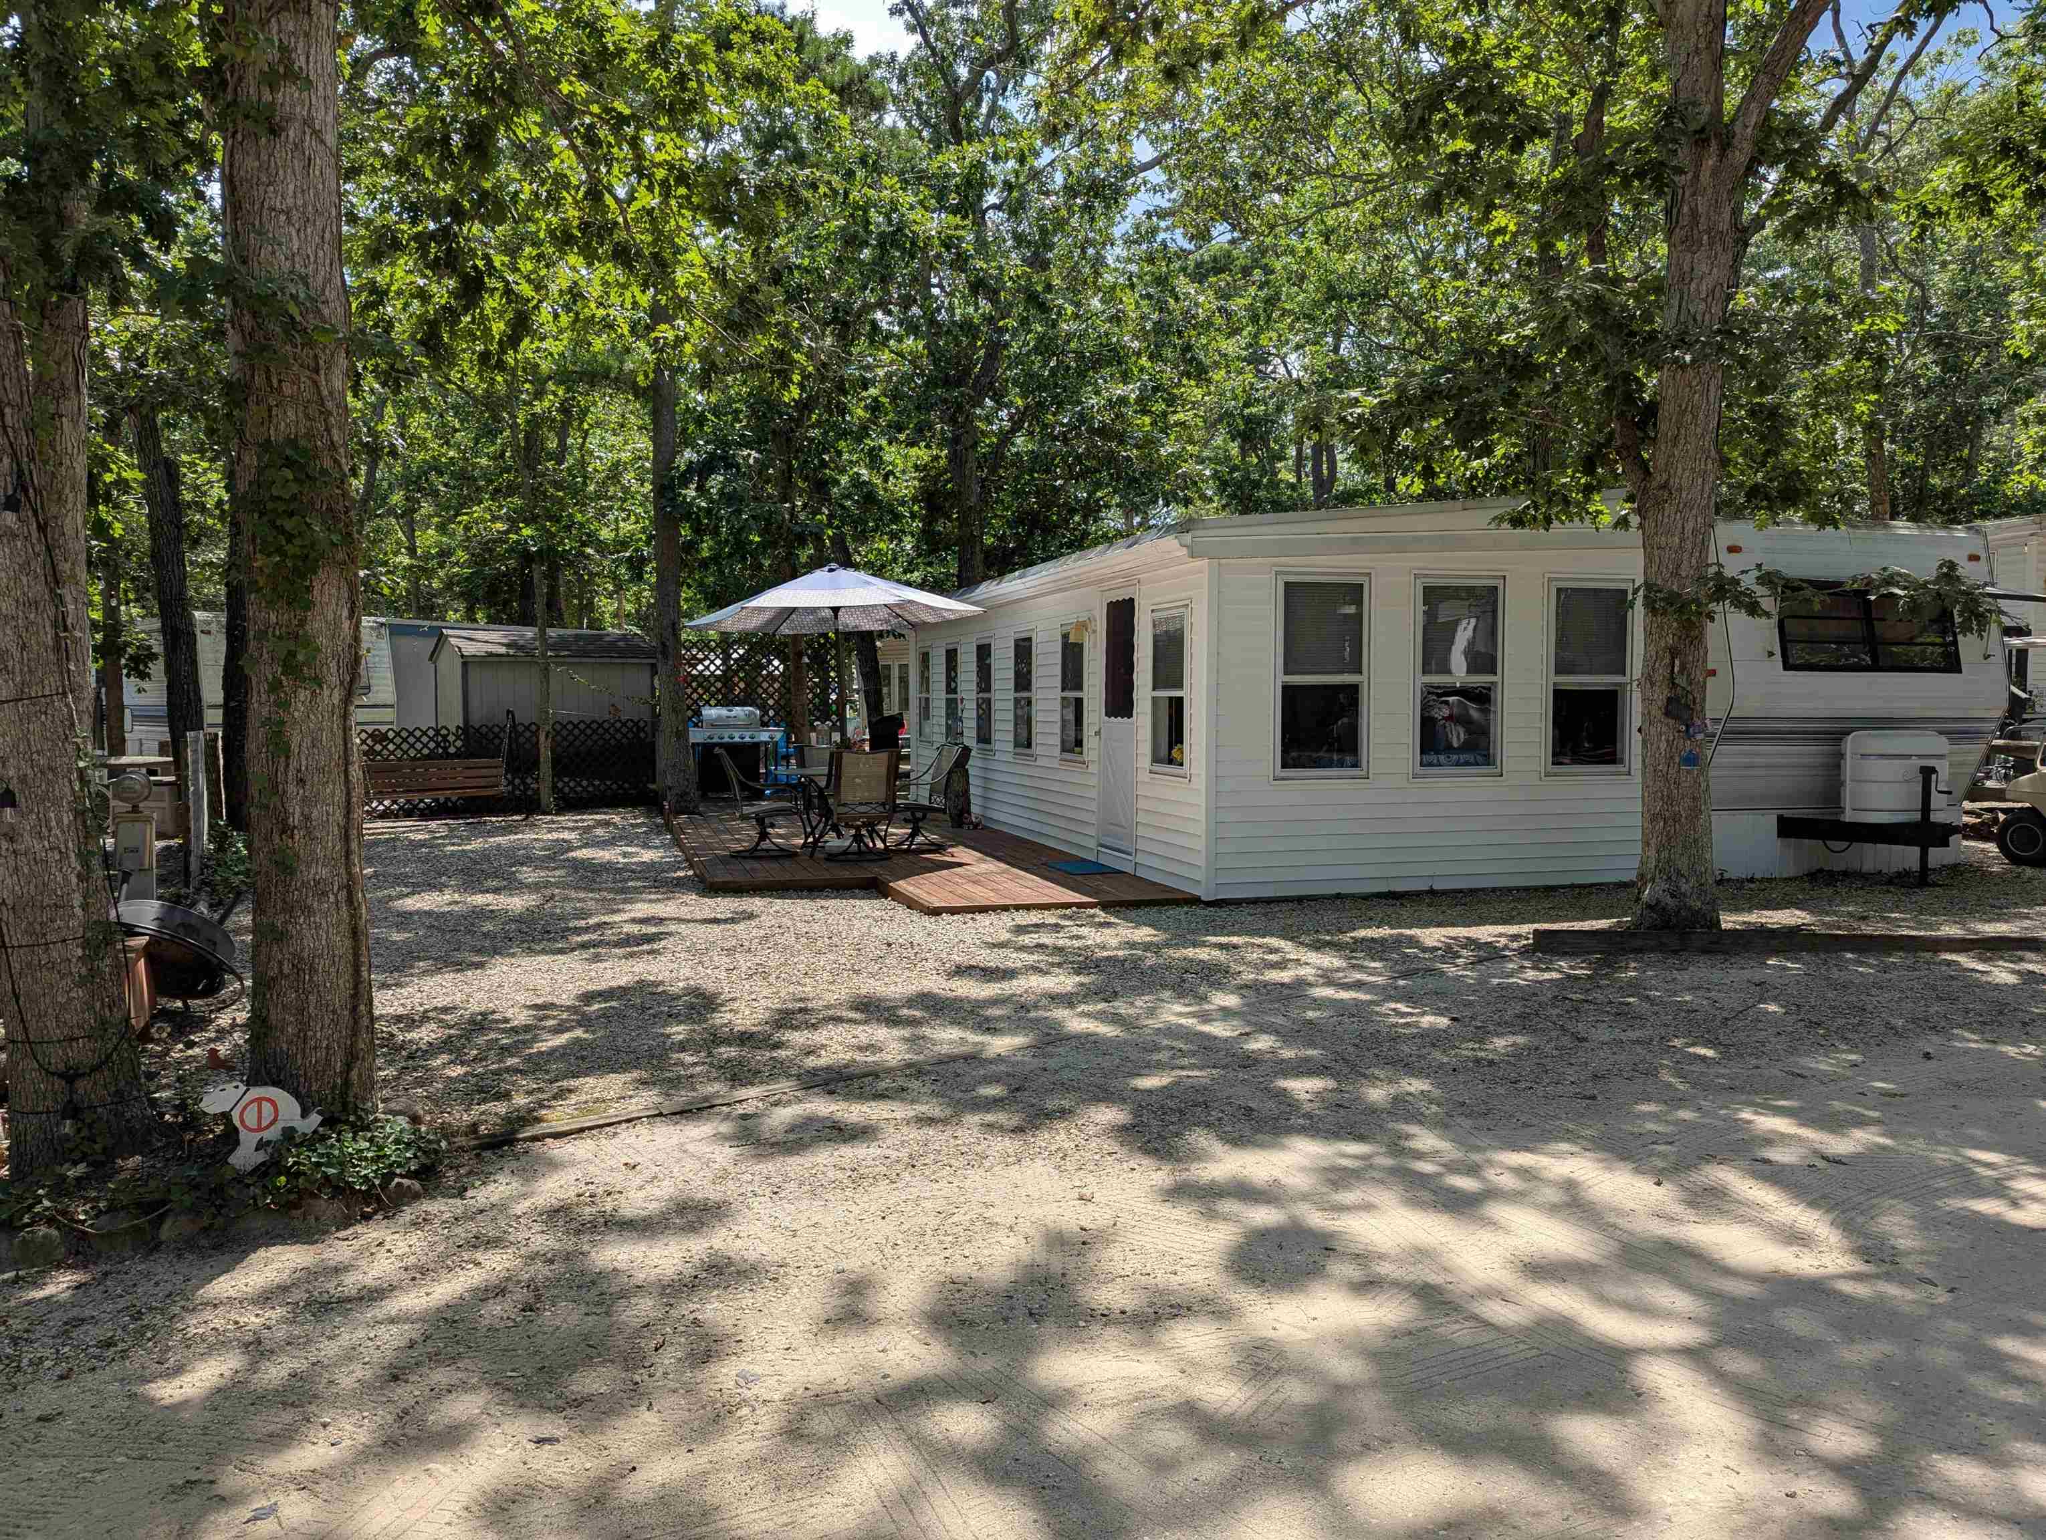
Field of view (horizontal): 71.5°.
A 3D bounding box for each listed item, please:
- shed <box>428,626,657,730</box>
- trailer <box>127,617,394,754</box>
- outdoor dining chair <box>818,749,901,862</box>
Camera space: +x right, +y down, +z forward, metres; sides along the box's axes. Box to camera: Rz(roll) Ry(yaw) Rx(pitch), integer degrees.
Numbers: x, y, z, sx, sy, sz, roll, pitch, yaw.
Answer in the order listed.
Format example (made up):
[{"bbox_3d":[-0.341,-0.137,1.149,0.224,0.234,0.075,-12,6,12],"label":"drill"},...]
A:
[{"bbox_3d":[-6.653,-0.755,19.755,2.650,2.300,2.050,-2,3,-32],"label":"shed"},{"bbox_3d":[-12.155,-1.013,22.151,2.450,2.540,6.500,-2,4,-40],"label":"trailer"},{"bbox_3d":[-1.369,0.261,11.746,0.650,0.930,0.720,-1,3,-13],"label":"outdoor dining chair"}]

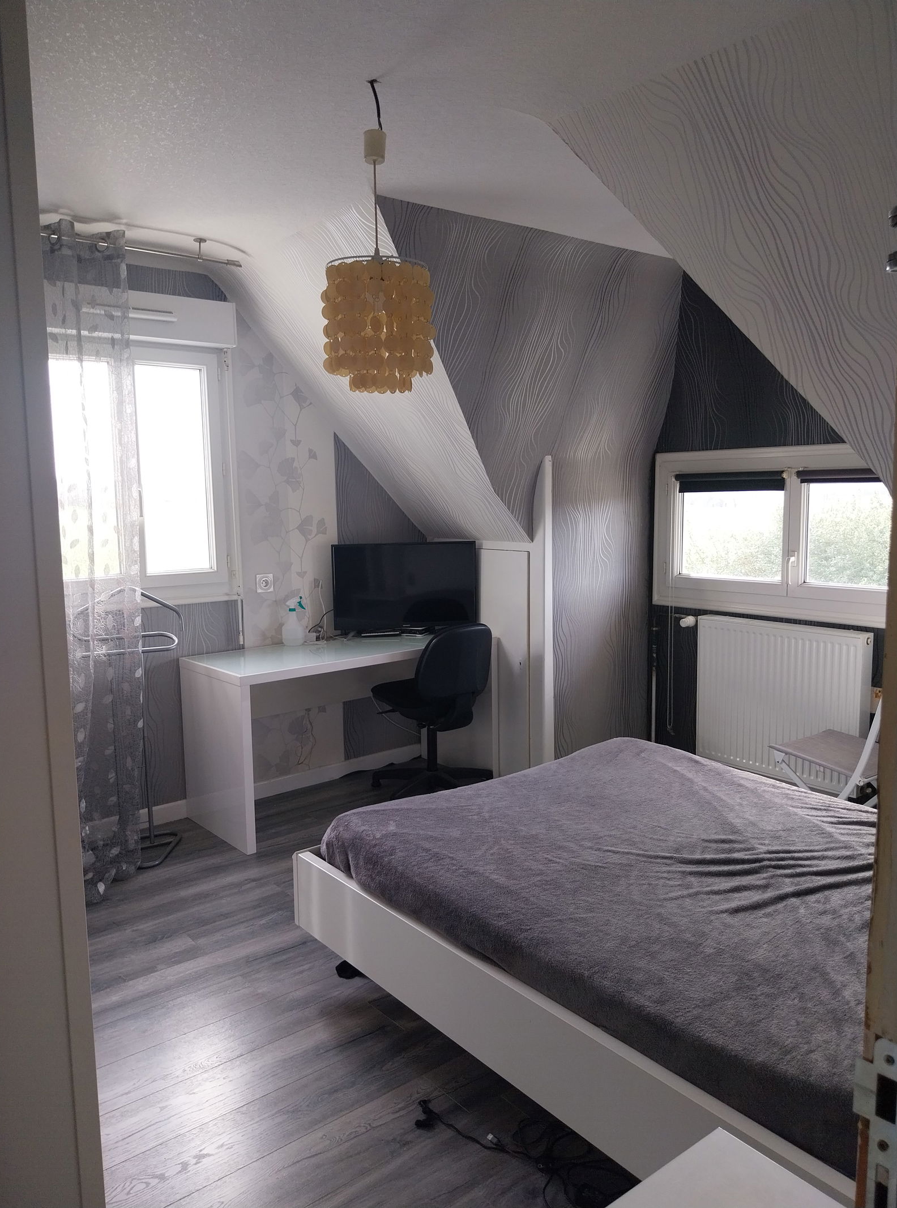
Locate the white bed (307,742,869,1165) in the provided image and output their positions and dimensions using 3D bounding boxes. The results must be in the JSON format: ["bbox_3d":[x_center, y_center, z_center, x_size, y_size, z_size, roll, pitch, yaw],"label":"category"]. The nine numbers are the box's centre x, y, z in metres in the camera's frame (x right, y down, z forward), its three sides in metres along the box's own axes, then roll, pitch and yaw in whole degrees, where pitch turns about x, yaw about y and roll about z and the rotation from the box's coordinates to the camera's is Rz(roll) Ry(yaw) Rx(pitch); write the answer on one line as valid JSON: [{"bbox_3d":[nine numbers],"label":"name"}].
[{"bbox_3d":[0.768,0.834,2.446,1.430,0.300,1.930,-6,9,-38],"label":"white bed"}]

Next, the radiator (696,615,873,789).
[{"bbox_3d":[1.449,0.422,3.996,0.105,0.673,0.775,-7,9,-39],"label":"radiator"}]

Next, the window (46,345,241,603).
[{"bbox_3d":[-1.333,-0.537,3.809,0.970,1.130,0.090,-7,9,-39],"label":"window"}]

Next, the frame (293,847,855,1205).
[{"bbox_3d":[0.763,0.956,2.478,1.520,0.350,2.030,-6,9,-38],"label":"frame"}]

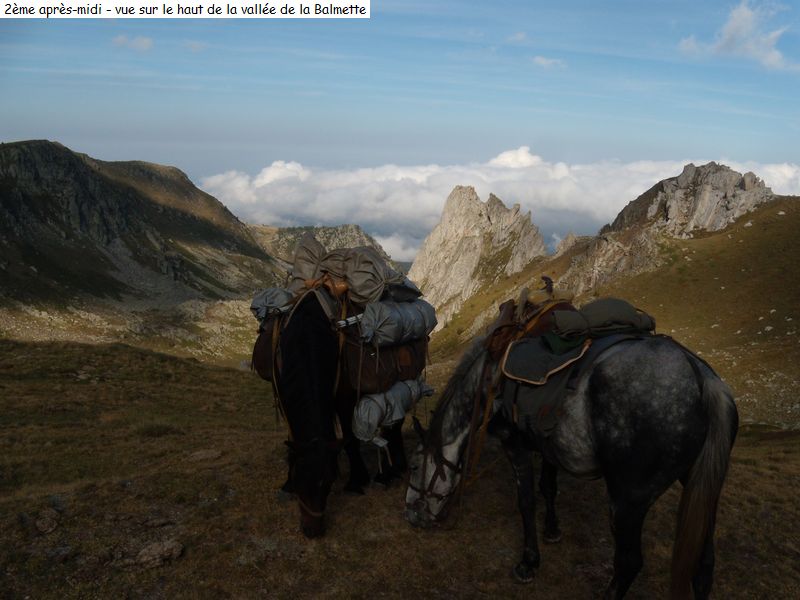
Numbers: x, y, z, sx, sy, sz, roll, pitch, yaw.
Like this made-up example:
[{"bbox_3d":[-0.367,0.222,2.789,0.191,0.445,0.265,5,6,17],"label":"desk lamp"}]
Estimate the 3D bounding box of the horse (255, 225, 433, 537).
[{"bbox_3d":[-0.490,0.510,6.280,1.160,2.000,2.120,2,5,20],"label":"horse"}]

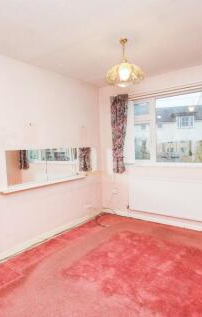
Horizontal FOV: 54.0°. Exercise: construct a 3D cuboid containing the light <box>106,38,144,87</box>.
[{"bbox_3d":[0.240,-0.991,2.058,0.390,0.455,0.390,-2,4,0],"label":"light"}]

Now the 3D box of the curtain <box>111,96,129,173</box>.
[{"bbox_3d":[0.327,-0.423,3.469,0.290,1.330,0.110,1,5,34],"label":"curtain"}]

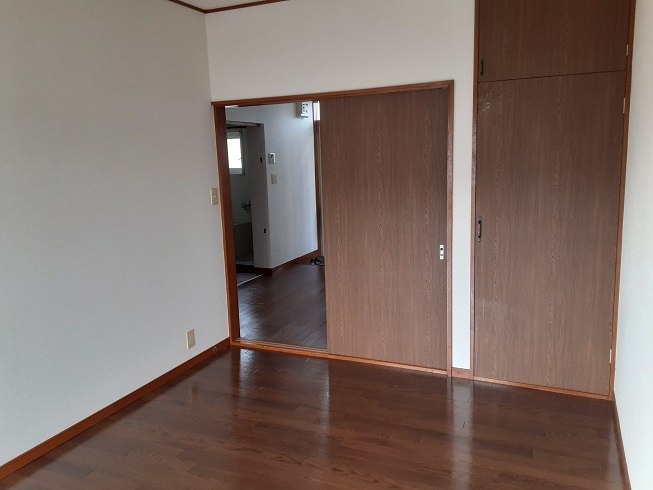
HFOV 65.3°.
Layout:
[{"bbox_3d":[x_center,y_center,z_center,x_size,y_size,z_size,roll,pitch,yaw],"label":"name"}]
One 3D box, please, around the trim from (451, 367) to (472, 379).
[{"bbox_3d":[0.855,0.810,3.217,0.120,0.065,0.015,2,11,25],"label":"trim"}]

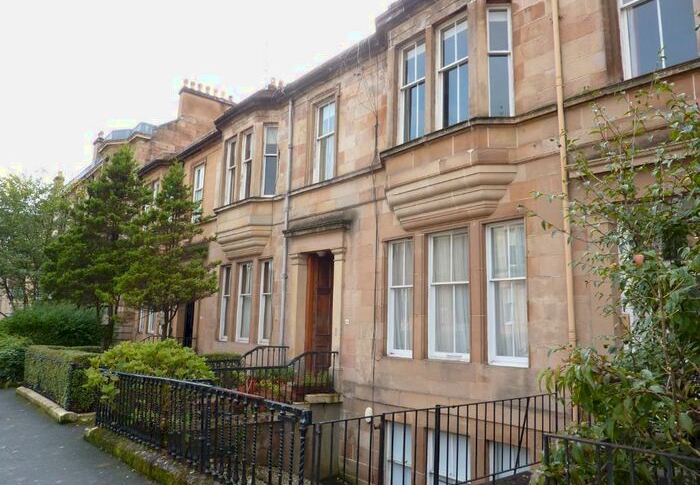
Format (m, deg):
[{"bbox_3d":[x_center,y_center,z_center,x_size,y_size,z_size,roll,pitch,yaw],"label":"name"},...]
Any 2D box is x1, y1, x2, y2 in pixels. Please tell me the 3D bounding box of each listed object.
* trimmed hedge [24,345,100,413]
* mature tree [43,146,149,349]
[{"bbox_3d":[-6.955,3.204,12.214,0.850,0.920,5.600,8,-12,-39],"label":"trimmed hedge"},{"bbox_3d":[-6.723,0.585,13.552,2.442,6.579,2.442,8,-12,-39],"label":"mature tree"}]

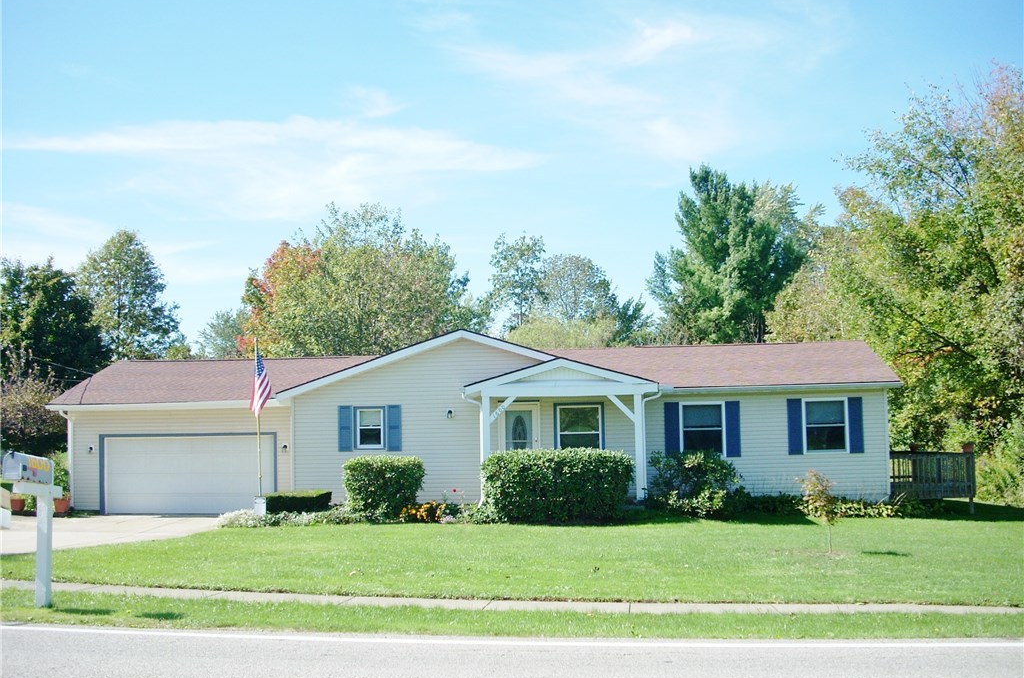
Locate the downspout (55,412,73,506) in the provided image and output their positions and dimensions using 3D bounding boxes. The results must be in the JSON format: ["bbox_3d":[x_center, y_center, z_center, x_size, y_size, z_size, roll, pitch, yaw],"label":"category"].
[{"bbox_3d":[-11.844,3.153,29.000,0.120,2.570,0.450,-2,-4,9],"label":"downspout"}]

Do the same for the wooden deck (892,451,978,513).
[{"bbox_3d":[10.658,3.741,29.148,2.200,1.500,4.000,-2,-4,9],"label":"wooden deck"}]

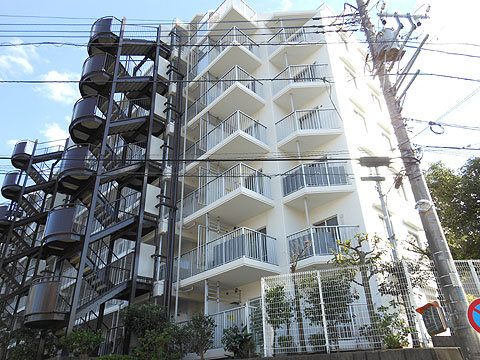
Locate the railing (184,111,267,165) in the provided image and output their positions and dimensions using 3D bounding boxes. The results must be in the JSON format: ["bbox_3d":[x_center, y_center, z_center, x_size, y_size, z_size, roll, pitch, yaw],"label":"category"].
[{"bbox_3d":[-0.817,-1.487,17.139,1.890,1.080,4.500,21,-36,-36],"label":"railing"}]

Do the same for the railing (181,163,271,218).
[{"bbox_3d":[-0.830,0.999,15.974,1.834,1.092,4.648,22,-37,-37],"label":"railing"}]

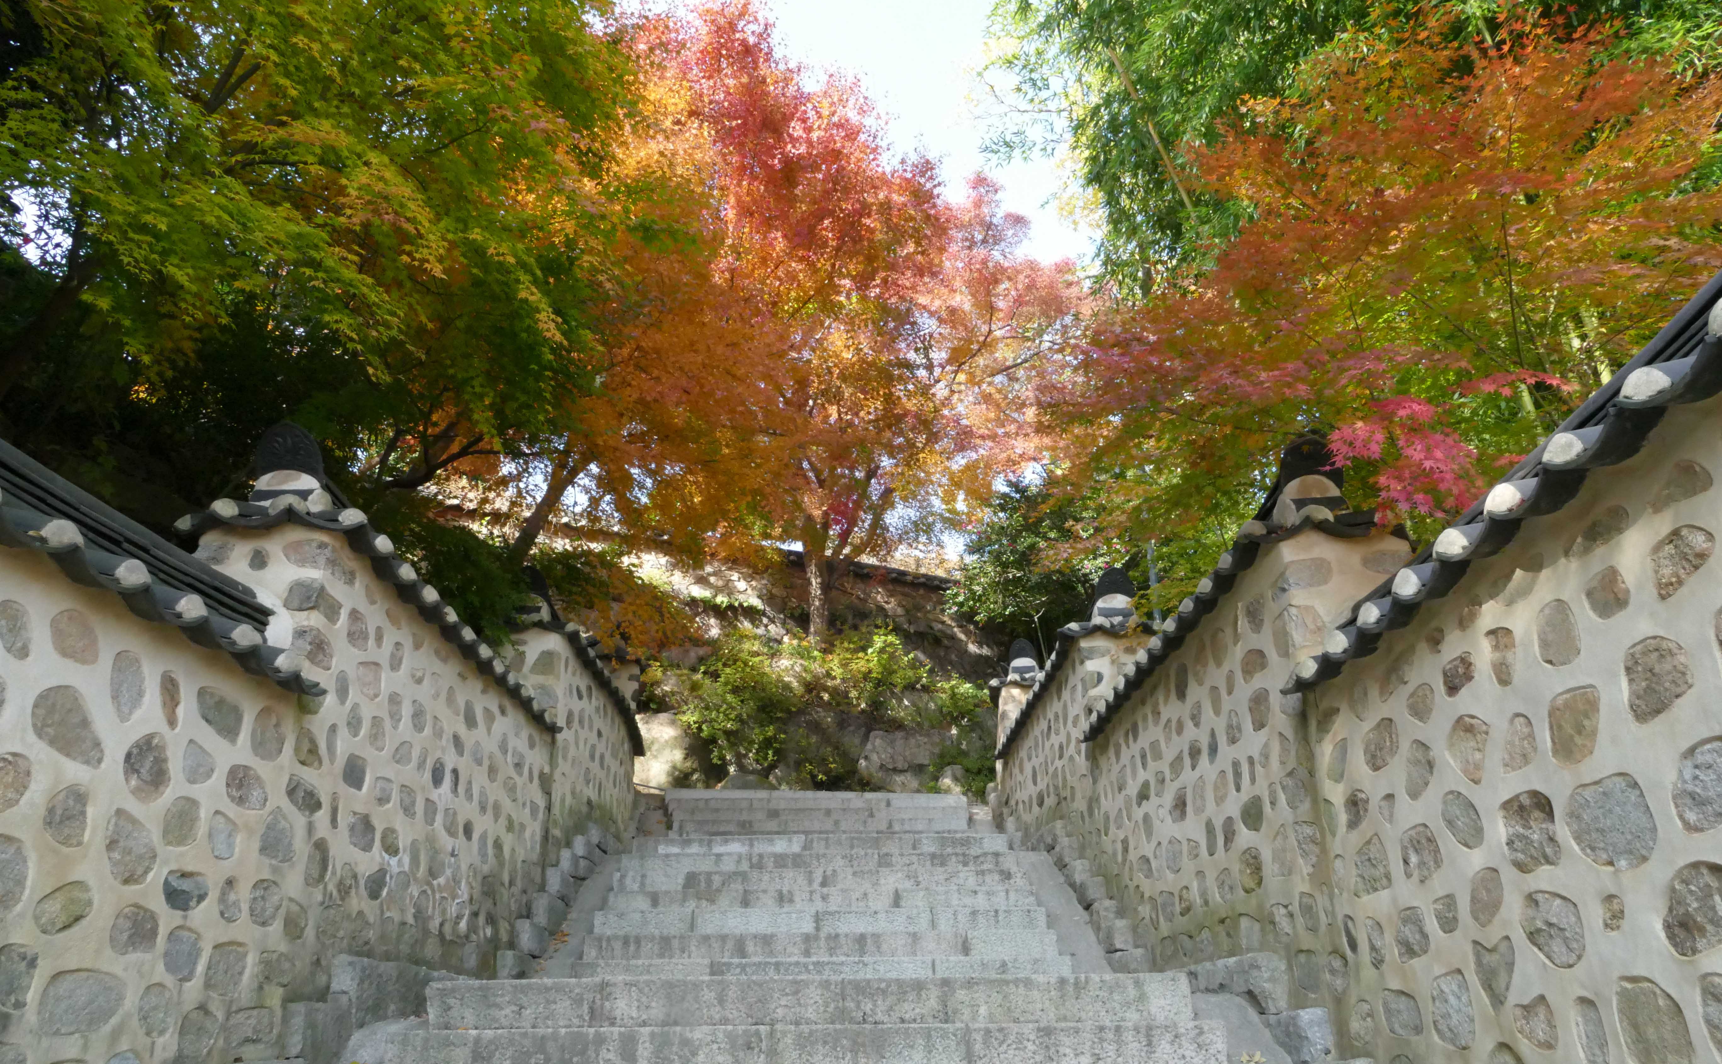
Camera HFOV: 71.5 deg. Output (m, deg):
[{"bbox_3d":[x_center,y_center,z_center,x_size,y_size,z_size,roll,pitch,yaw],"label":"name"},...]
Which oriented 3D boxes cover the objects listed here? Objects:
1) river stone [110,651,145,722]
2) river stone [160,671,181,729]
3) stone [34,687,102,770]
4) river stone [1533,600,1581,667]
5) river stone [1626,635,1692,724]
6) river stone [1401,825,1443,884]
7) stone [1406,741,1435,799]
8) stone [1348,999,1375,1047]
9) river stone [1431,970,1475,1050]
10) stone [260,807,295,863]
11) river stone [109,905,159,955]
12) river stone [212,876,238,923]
[{"bbox_3d":[-1.903,0.394,3.048,0.096,0.176,0.143,-1,-21,0],"label":"river stone"},{"bbox_3d":[-1.889,0.453,3.222,0.080,0.163,0.076,-1,-22,0],"label":"river stone"},{"bbox_3d":[-2.033,0.492,3.044,0.108,0.174,0.288,-1,-23,3],"label":"stone"},{"bbox_3d":[1.607,0.232,2.727,0.079,0.157,0.171,0,-23,0],"label":"river stone"},{"bbox_3d":[1.550,0.278,2.260,0.111,0.170,0.172,-1,-22,0],"label":"river stone"},{"bbox_3d":[1.568,0.874,3.240,0.123,0.156,0.231,-1,-22,0],"label":"river stone"},{"bbox_3d":[1.596,0.666,3.335,0.096,0.162,0.189,0,-23,-1],"label":"stone"},{"bbox_3d":[1.578,1.517,3.702,0.090,0.124,0.208,-1,-21,0],"label":"stone"},{"bbox_3d":[1.615,1.261,3.161,0.125,0.194,0.268,0,-23,-1],"label":"river stone"},{"bbox_3d":[-1.970,1.014,4.010,0.096,0.170,0.236,-1,-23,3],"label":"stone"},{"bbox_3d":[-2.000,1.090,3.270,0.081,0.131,0.217,-1,-23,3],"label":"river stone"},{"bbox_3d":[-1.974,1.143,3.709,0.068,0.133,0.150,-1,-23,3],"label":"river stone"}]

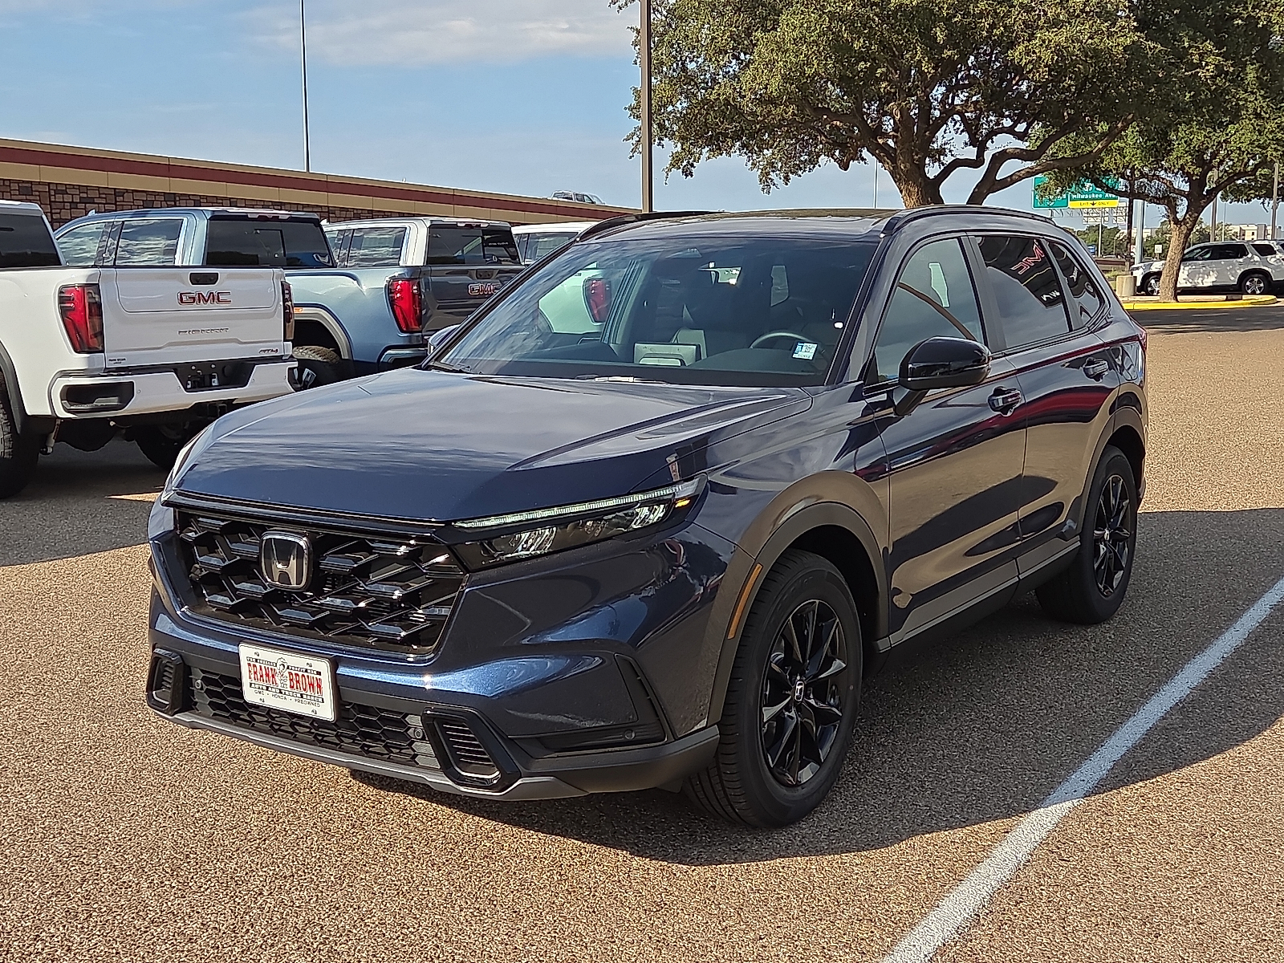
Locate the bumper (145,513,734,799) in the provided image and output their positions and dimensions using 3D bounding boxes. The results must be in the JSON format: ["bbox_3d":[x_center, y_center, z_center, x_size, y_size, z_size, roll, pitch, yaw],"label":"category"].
[{"bbox_3d":[-0.708,0.377,3.895,1.860,0.640,0.610,5,10,34],"label":"bumper"}]

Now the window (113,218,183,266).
[{"bbox_3d":[-4.340,-2.075,13.082,0.906,0.515,0.040,6,-11,34],"label":"window"}]

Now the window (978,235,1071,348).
[{"bbox_3d":[1.477,-0.734,5.709,0.040,0.426,0.860,-18,-3,33],"label":"window"}]

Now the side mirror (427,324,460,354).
[{"bbox_3d":[-0.712,-0.457,5.525,0.260,0.235,0.200,5,10,34],"label":"side mirror"}]

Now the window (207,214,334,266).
[{"bbox_3d":[-3.441,-2.201,13.743,0.080,0.460,1.560,-6,3,36],"label":"window"}]

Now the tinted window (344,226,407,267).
[{"bbox_3d":[-2.813,-2.471,15.695,0.790,0.460,0.060,5,-5,35],"label":"tinted window"}]

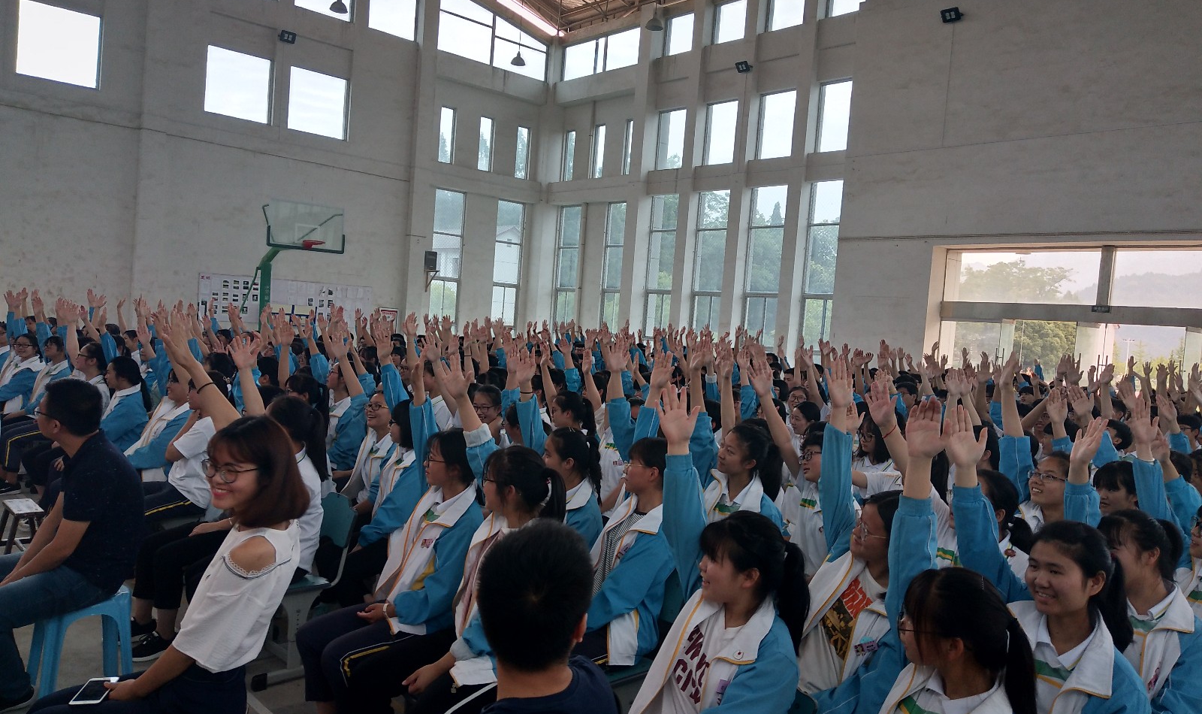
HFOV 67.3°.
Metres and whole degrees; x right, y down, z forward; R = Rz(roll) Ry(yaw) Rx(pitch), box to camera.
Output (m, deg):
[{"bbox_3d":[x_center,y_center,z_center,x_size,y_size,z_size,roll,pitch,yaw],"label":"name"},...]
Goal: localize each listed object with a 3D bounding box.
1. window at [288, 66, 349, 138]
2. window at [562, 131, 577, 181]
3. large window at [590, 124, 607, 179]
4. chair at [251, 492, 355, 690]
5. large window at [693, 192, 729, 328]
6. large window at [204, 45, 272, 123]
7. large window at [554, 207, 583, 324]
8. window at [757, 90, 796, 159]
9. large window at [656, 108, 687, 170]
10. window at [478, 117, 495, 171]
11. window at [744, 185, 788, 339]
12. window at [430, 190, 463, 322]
[{"bbox_3d":[-8.239,-7.353,26.287,1.790,1.780,0.150,1,3,-44],"label":"window"},{"bbox_3d":[-1.107,-7.110,31.938,0.150,1.770,0.620,1,3,-44],"label":"window"},{"bbox_3d":[-0.065,-7.007,30.848,0.150,1.780,0.610,1,3,-44],"label":"large window"},{"bbox_3d":[-1.378,1.009,4.012,0.460,0.800,0.400,1,3,-44],"label":"chair"},{"bbox_3d":[3.230,-2.672,26.900,0.150,4.520,1.200,2,3,-41],"label":"large window"},{"bbox_3d":[-10.208,-7.657,25.501,1.780,1.810,0.150,2,3,-41],"label":"large window"},{"bbox_3d":[-1.177,-3.156,32.292,0.150,4.360,1.190,2,3,-41],"label":"large window"},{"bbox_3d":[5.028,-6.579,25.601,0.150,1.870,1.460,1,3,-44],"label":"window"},{"bbox_3d":[2.183,-6.809,28.302,0.150,1.820,1.190,2,3,-41],"label":"large window"},{"bbox_3d":[-3.976,-7.349,31.280,0.530,1.820,0.150,2,3,-41],"label":"window"},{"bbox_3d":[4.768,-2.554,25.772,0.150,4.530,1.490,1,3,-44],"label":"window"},{"bbox_3d":[-5.221,-3.411,30.629,1.190,4.380,0.150,2,3,-41],"label":"window"}]

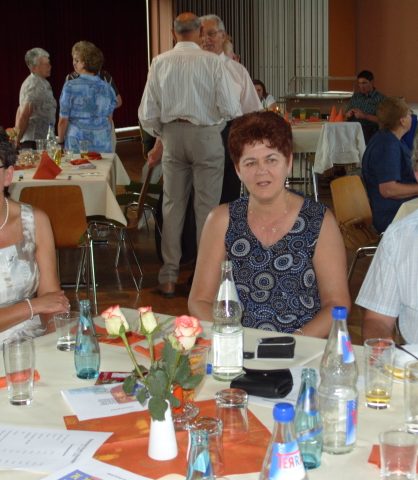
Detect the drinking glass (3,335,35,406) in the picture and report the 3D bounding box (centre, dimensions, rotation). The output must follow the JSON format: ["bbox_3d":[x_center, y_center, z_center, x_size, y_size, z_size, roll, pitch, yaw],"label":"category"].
[{"bbox_3d":[-0.430,0.298,2.106,0.072,0.149,0.072,-1,11,0],"label":"drinking glass"}]

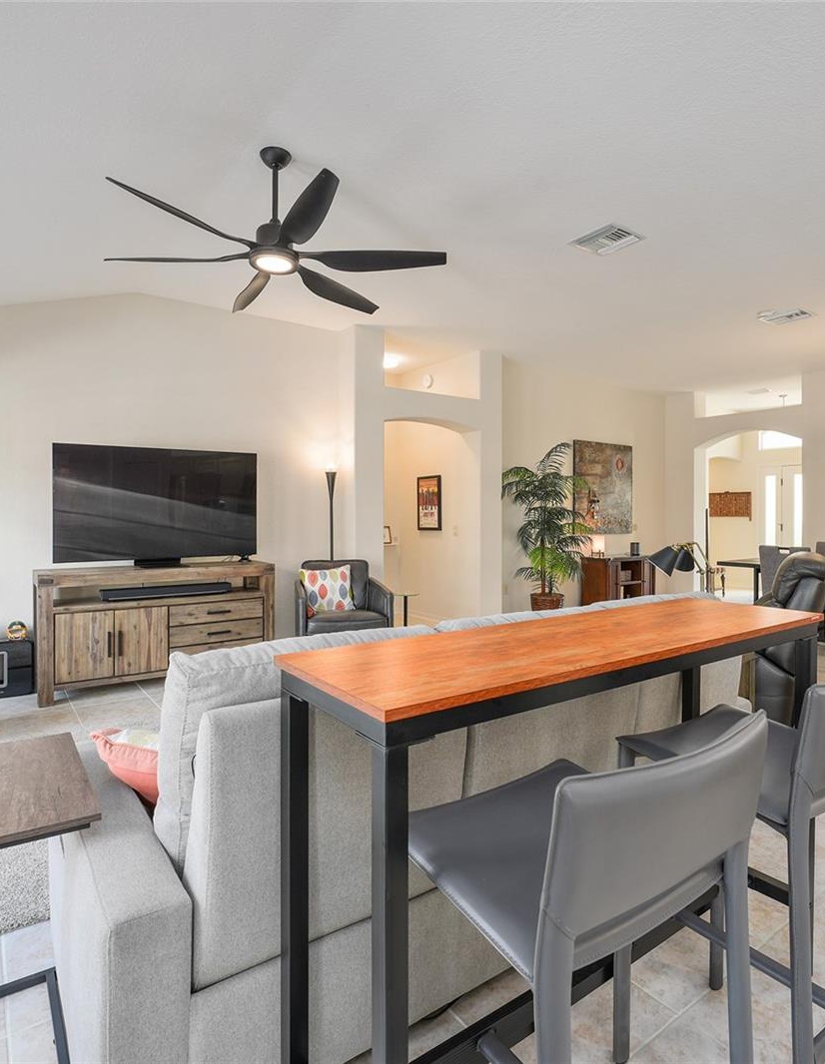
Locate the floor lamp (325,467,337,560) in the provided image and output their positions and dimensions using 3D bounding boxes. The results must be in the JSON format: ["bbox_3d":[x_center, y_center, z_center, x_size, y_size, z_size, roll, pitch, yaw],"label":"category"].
[{"bbox_3d":[-0.716,0.255,5.497,0.250,1.650,0.250,-1,1,-35],"label":"floor lamp"}]

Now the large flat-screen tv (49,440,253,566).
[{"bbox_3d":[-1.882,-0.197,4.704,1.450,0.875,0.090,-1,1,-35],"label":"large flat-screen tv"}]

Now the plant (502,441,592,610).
[{"bbox_3d":[1.470,0.030,6.760,0.980,2.020,0.920,0,1,0],"label":"plant"}]

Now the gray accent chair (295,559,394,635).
[{"bbox_3d":[-0.550,0.673,5.020,0.710,0.845,0.720,0,1,-26],"label":"gray accent chair"}]

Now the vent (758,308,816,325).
[{"bbox_3d":[3.265,-1.859,5.391,0.340,0.035,0.340,-1,1,-35],"label":"vent"}]

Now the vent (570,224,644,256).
[{"bbox_3d":[1.220,-1.810,3.881,0.340,0.035,0.340,-1,1,-35],"label":"vent"}]

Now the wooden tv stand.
[{"bbox_3d":[-1.877,0.682,4.653,1.600,0.850,0.450,-1,1,-35],"label":"wooden tv stand"}]

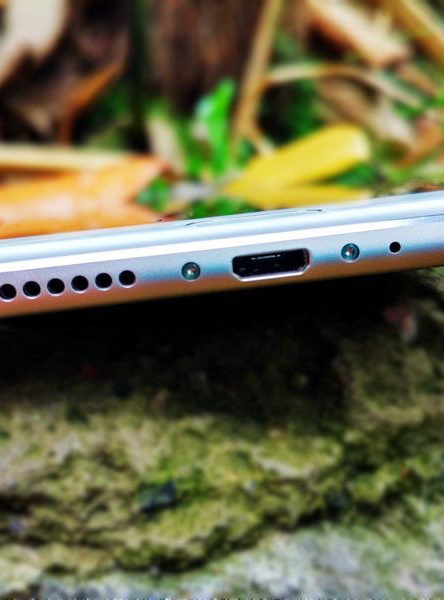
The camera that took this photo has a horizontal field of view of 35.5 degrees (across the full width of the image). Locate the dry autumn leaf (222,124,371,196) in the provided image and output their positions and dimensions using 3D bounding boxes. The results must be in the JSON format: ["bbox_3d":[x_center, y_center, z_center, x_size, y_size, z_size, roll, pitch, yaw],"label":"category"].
[{"bbox_3d":[0.029,-0.054,0.265,0.056,0.014,0.027,-22,16,-7],"label":"dry autumn leaf"}]

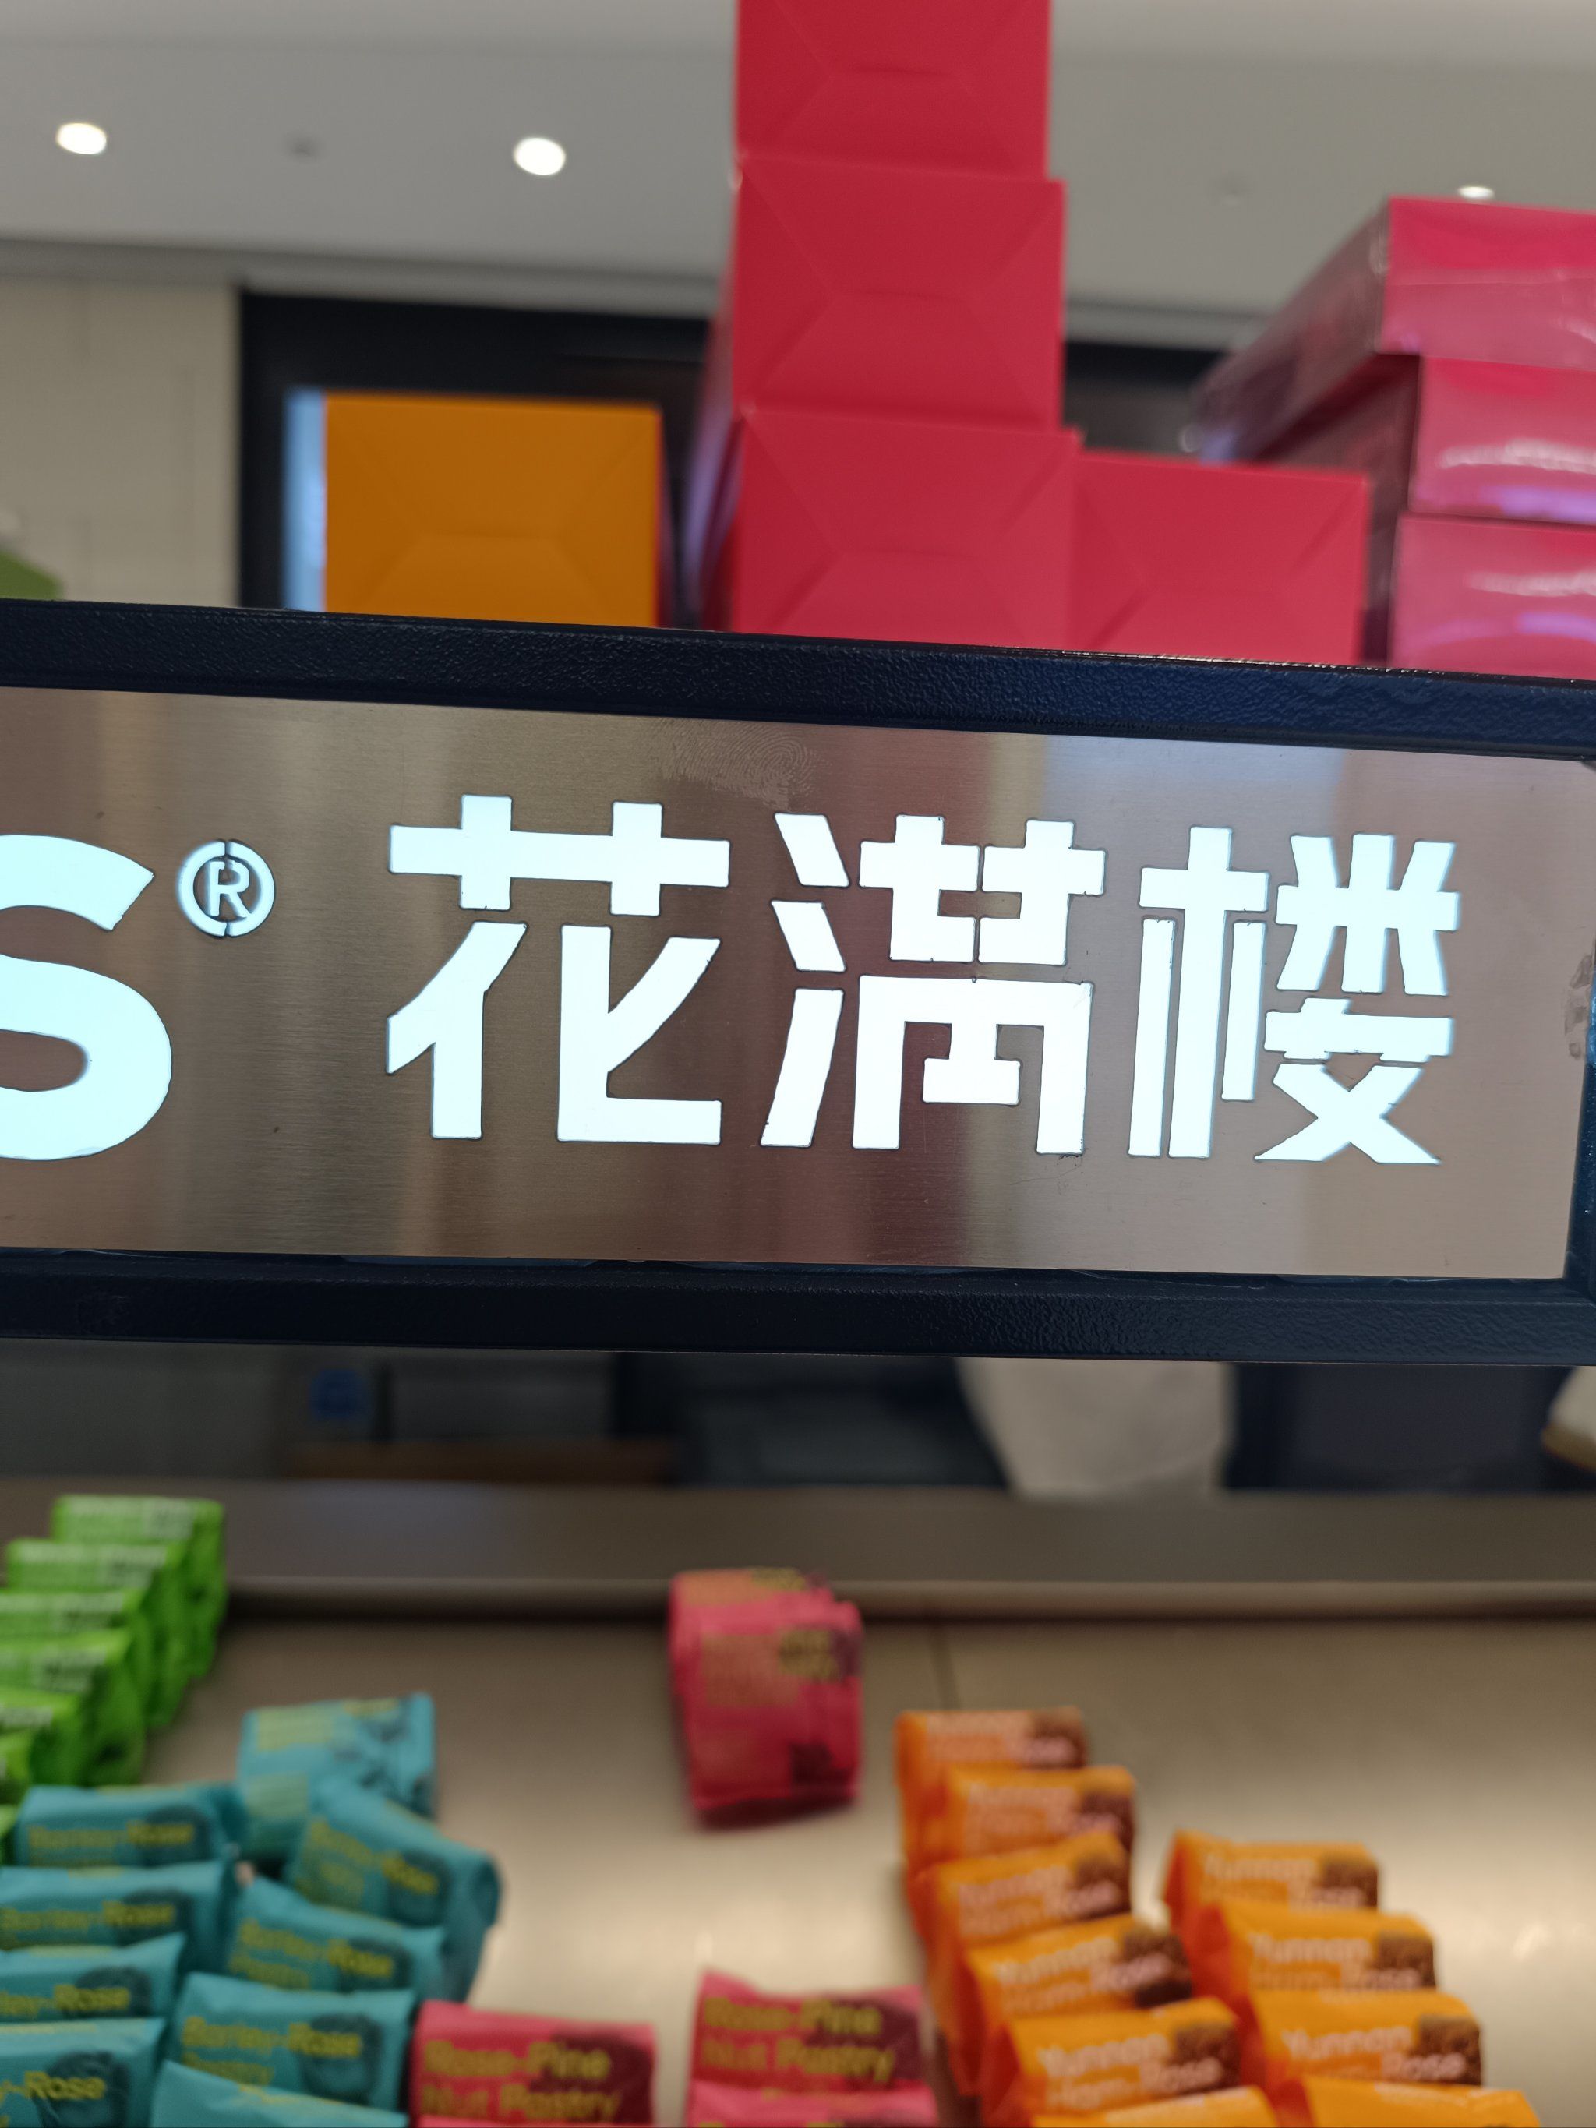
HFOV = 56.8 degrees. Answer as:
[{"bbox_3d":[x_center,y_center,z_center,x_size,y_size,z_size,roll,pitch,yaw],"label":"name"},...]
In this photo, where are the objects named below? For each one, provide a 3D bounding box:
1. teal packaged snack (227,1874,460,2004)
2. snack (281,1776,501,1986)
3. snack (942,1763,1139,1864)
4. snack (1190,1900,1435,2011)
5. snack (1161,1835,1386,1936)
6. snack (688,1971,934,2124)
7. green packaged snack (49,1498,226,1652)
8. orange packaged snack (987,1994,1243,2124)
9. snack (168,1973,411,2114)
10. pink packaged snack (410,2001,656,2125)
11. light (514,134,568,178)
[{"bbox_3d":[-0.166,0.353,0.543,0.077,0.083,0.031,6,-3,10],"label":"teal packaged snack"},{"bbox_3d":[-0.161,0.345,0.584,0.077,0.083,0.031,13,0,22],"label":"snack"},{"bbox_3d":[0.101,0.345,0.631,0.077,0.083,0.031,2,-4,-4],"label":"snack"},{"bbox_3d":[0.215,0.391,0.592,0.085,0.086,0.033,2,-19,-1],"label":"snack"},{"bbox_3d":[0.208,0.383,0.631,0.085,0.086,0.033,2,-19,-1],"label":"snack"},{"bbox_3d":[0.002,0.363,0.515,0.077,0.083,0.031,2,-4,-4],"label":"snack"},{"bbox_3d":[-0.355,0.278,0.789,0.077,0.083,0.031,2,-4,-4],"label":"green packaged snack"},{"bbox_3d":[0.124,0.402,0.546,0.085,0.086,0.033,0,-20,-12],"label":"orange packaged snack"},{"bbox_3d":[-0.189,0.389,0.540,0.085,0.086,0.033,3,-21,2],"label":"snack"},{"bbox_3d":[-0.099,0.394,0.531,0.085,0.086,0.033,2,-19,1],"label":"pink packaged snack"},{"bbox_3d":[-0.517,-1.815,2.950,0.100,0.035,0.100,2,4,0],"label":"light"}]

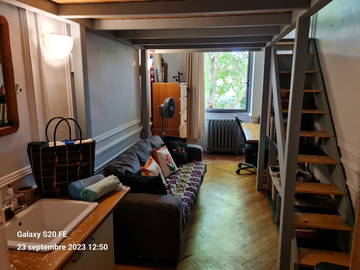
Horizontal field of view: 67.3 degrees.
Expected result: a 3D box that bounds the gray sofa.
[{"bbox_3d":[-0.241,0.544,3.370,0.900,0.830,2.130,2,11,8],"label":"gray sofa"}]

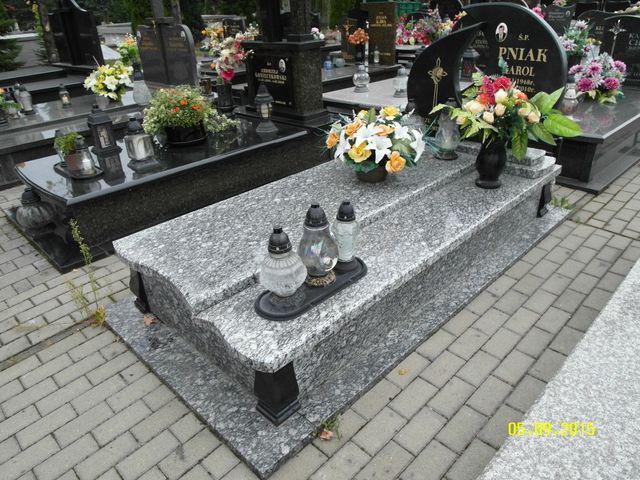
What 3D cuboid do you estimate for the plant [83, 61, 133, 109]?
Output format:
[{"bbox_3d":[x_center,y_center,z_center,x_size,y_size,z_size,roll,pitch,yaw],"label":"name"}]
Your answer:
[{"bbox_3d":[-2.330,-1.735,4.907,0.460,0.360,0.440,-2,29,2],"label":"plant"}]

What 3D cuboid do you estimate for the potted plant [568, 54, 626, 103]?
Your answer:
[{"bbox_3d":[2.562,-1.490,4.085,0.430,0.350,0.400,21,37,36],"label":"potted plant"}]

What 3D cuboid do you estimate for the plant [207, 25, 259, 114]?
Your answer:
[{"bbox_3d":[-0.790,-1.596,4.121,0.420,0.740,0.460,-27,38,-37],"label":"plant"}]

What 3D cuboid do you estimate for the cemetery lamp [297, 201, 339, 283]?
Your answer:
[{"bbox_3d":[-0.005,0.020,1.688,0.150,0.338,0.150,-2,29,1],"label":"cemetery lamp"}]

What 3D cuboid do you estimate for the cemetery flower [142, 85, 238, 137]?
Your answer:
[{"bbox_3d":[-1.063,-1.016,3.550,0.640,0.390,0.450,-27,37,-36],"label":"cemetery flower"}]

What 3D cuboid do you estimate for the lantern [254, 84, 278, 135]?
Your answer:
[{"bbox_3d":[-0.445,-1.075,3.629,0.160,0.355,0.160,-27,37,-36],"label":"lantern"}]

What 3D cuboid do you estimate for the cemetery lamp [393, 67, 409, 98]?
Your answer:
[{"bbox_3d":[0.816,-1.586,4.450,0.165,0.278,0.165,-2,29,1],"label":"cemetery lamp"}]

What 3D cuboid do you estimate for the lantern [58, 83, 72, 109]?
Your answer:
[{"bbox_3d":[-2.628,-1.508,4.603,0.105,0.230,0.105,-27,38,-37],"label":"lantern"}]

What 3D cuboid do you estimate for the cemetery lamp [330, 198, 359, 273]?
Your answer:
[{"bbox_3d":[0.101,-0.024,1.810,0.112,0.275,0.112,-2,29,1],"label":"cemetery lamp"}]

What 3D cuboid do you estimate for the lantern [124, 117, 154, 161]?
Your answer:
[{"bbox_3d":[-1.226,-0.660,3.004,0.160,0.320,0.160,-27,37,-36],"label":"lantern"}]

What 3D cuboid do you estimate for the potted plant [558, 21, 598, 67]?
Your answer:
[{"bbox_3d":[2.887,-2.119,4.956,0.380,0.560,0.400,-27,38,-37],"label":"potted plant"}]

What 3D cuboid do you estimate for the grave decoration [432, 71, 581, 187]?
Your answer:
[{"bbox_3d":[0.976,-0.574,2.405,0.760,0.620,0.460,18,35,32],"label":"grave decoration"}]

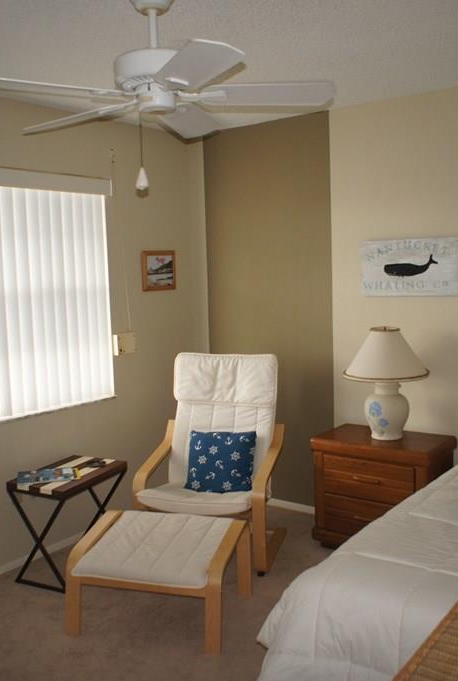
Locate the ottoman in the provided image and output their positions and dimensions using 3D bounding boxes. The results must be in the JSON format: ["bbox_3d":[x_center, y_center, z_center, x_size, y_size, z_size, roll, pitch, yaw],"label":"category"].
[{"bbox_3d":[-0.292,1.020,3.026,0.685,0.395,0.540,0,6,16],"label":"ottoman"}]

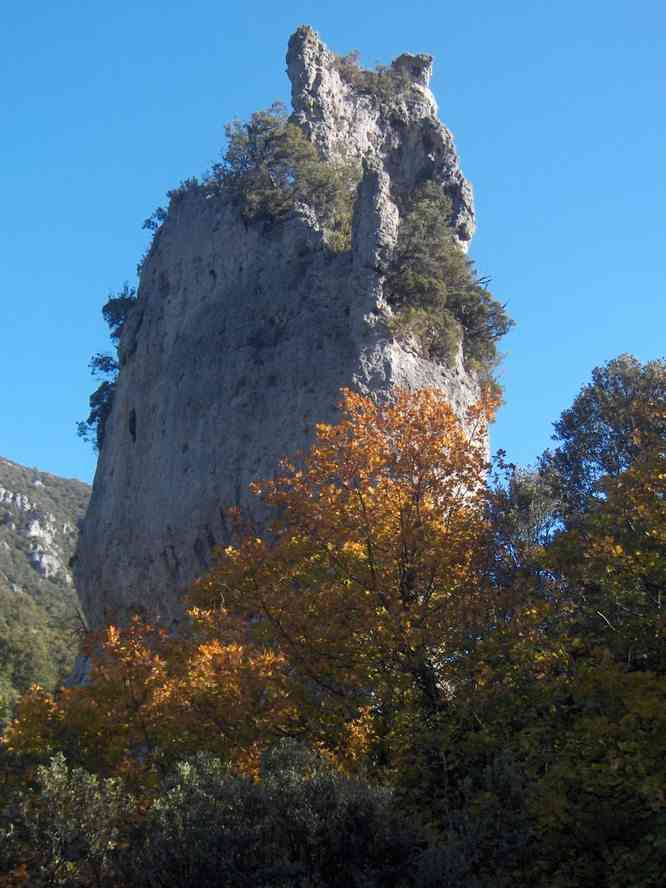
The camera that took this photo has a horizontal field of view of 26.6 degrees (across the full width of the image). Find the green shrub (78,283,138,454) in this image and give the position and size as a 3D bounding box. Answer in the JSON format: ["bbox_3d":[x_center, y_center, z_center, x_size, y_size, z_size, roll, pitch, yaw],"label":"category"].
[{"bbox_3d":[-8.949,-2.959,56.000,1.766,6.444,2.600,0,-12,0],"label":"green shrub"}]

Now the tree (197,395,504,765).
[{"bbox_3d":[0.194,2.819,27.000,5.445,6.957,5.200,0,-12,0],"label":"tree"}]

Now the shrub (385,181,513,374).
[{"bbox_3d":[4.383,-6.403,55.000,4.558,6.837,4.000,0,-12,0],"label":"shrub"}]

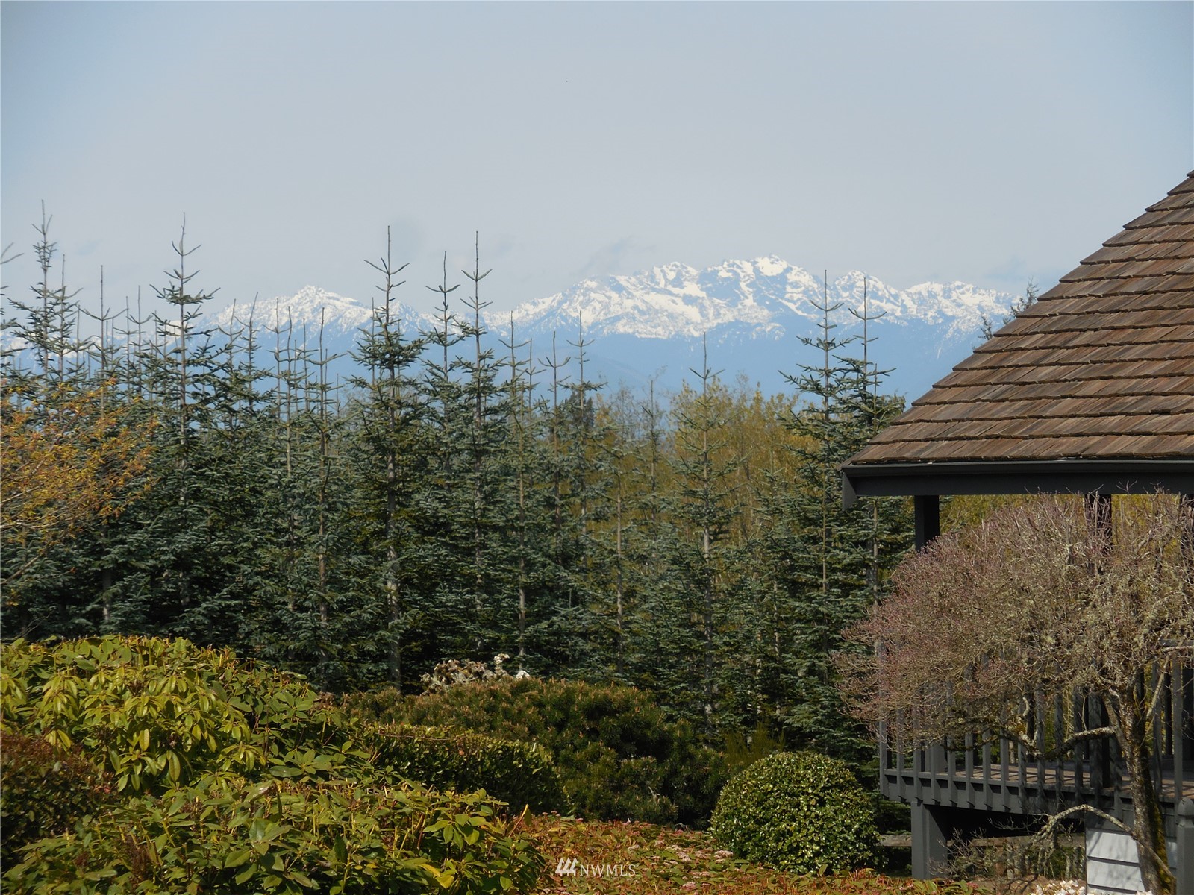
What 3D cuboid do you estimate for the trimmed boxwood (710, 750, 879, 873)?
[{"bbox_3d":[1.209,2.244,31.500,1.040,0.820,1.040,0,-1,0],"label":"trimmed boxwood"}]

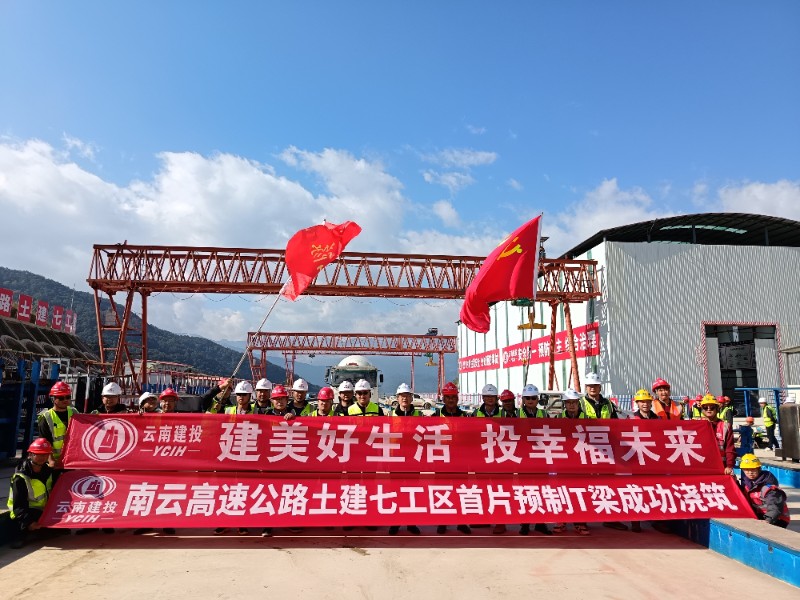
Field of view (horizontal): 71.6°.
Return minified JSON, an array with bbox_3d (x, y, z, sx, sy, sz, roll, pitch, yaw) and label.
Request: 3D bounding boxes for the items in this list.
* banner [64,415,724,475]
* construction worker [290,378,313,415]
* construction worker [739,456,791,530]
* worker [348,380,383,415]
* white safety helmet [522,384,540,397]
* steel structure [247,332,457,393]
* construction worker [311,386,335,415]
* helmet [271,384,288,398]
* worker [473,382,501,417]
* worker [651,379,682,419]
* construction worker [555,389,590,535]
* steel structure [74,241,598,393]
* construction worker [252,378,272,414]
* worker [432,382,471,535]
[{"bbox_3d":[-0.027,1.716,6.593,7.650,0.670,0.200,1,-9,-2],"label":"banner"},{"bbox_3d":[-1.326,1.966,7.279,0.510,1.840,0.360,0,-9,-3],"label":"construction worker"},{"bbox_3d":[4.046,2.218,6.174,0.600,0.987,0.650,-5,-11,29],"label":"construction worker"},{"bbox_3d":[-0.470,1.922,7.045,0.540,1.819,0.360,1,-9,0],"label":"worker"},{"bbox_3d":[1.673,1.156,7.056,0.220,0.160,0.280,0,-9,0],"label":"white safety helmet"},{"bbox_3d":[-5.564,8.189,66.536,24.900,7.752,5.500,1,-9,-5],"label":"steel structure"},{"bbox_3d":[-1.004,1.962,6.987,0.530,1.710,0.360,1,-9,0],"label":"construction worker"},{"bbox_3d":[-1.518,1.161,7.005,0.220,0.160,0.280,1,-9,-6],"label":"helmet"},{"bbox_3d":[1.152,1.955,6.976,0.510,1.764,0.360,0,-9,0],"label":"worker"},{"bbox_3d":[3.616,2.003,7.526,0.510,1.845,0.360,-1,-9,8],"label":"worker"},{"bbox_3d":[2.202,1.984,6.938,0.530,1.720,0.360,0,-9,3],"label":"construction worker"},{"bbox_3d":[-2.737,1.991,34.937,31.730,10.681,5.800,1,-9,-6],"label":"steel structure"},{"bbox_3d":[-1.852,1.951,7.295,0.530,1.807,0.360,1,-9,-3],"label":"construction worker"},{"bbox_3d":[0.628,1.927,6.872,0.530,1.778,0.360,1,-9,0],"label":"worker"}]

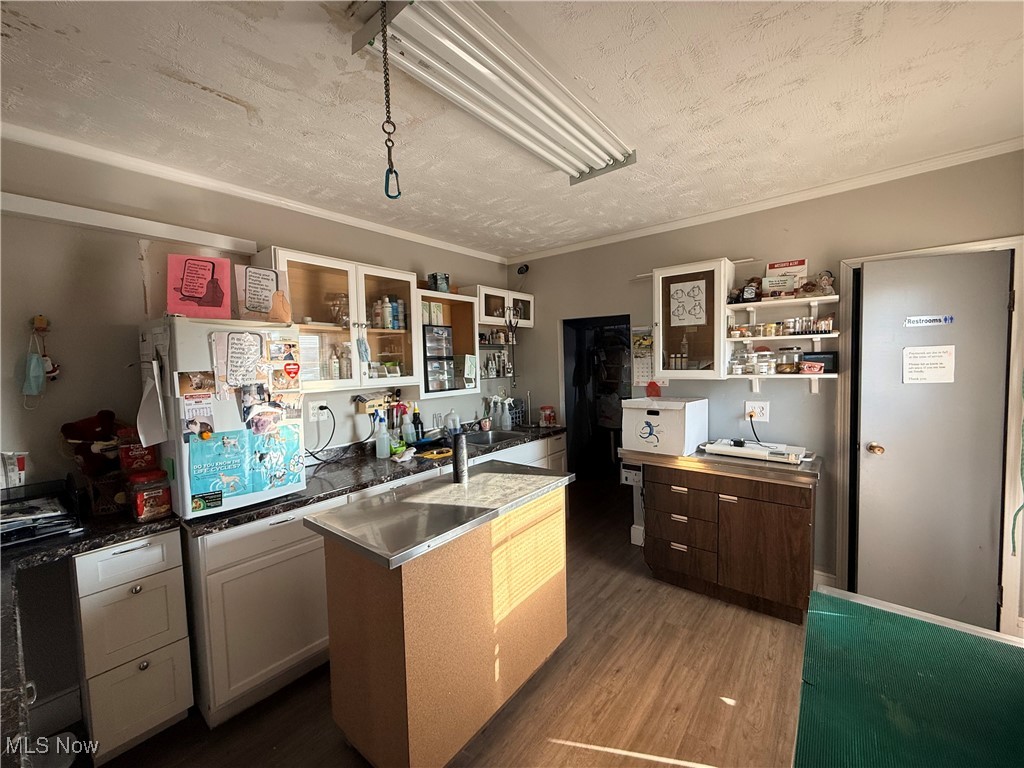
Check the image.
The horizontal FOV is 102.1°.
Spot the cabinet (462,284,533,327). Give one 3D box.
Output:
[{"bbox_3d":[-0.147,-0.666,3.725,0.316,0.305,0.761,1,4,39],"label":"cabinet"}]

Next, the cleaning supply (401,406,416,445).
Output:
[{"bbox_3d":[-0.731,0.284,2.939,0.110,0.280,0.090,-3,3,-21],"label":"cleaning supply"}]

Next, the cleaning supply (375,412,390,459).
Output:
[{"bbox_3d":[-0.900,0.349,2.868,0.095,0.311,0.082,-3,4,-30],"label":"cleaning supply"}]

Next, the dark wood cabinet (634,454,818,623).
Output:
[{"bbox_3d":[1.420,0.917,2.753,0.975,0.855,0.494,1,4,39],"label":"dark wood cabinet"}]

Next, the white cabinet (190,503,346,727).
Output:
[{"bbox_3d":[-1.289,1.025,2.142,0.585,0.842,0.633,1,4,39],"label":"white cabinet"}]

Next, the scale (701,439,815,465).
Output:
[{"bbox_3d":[1.569,0.430,2.678,0.608,0.057,0.254,1,4,39],"label":"scale"}]

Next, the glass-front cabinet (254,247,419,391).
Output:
[{"bbox_3d":[-1.037,-0.348,2.576,0.280,0.759,0.912,1,4,39],"label":"glass-front cabinet"}]

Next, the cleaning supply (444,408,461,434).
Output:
[{"bbox_3d":[-0.468,0.319,3.302,0.125,0.250,0.125,-2,3,-8],"label":"cleaning supply"}]

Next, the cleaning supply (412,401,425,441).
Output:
[{"bbox_3d":[-0.693,0.279,3.084,0.075,0.280,0.070,-2,3,-15],"label":"cleaning supply"}]

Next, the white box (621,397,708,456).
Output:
[{"bbox_3d":[1.066,0.271,2.893,0.410,0.346,0.430,1,4,41],"label":"white box"}]

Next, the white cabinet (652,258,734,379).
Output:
[{"bbox_3d":[1.259,-0.419,2.859,0.457,0.759,0.280,1,4,39],"label":"white cabinet"}]

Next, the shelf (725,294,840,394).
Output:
[{"bbox_3d":[1.694,-0.223,2.605,0.568,0.578,0.245,1,4,39],"label":"shelf"}]

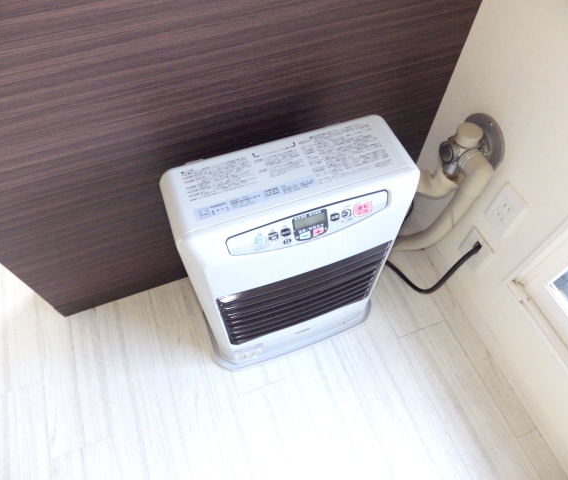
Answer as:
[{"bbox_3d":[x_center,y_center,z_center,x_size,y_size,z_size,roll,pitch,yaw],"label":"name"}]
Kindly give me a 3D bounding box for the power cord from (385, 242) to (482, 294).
[{"bbox_3d":[0.385,0.038,1.150,0.158,0.252,0.177,-18,60,-10],"label":"power cord"}]

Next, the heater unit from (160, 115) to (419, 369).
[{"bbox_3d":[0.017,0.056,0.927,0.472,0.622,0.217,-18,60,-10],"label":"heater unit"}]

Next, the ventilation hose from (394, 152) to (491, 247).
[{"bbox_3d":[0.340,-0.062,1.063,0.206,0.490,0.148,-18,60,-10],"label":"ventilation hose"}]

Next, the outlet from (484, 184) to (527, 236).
[{"bbox_3d":[0.489,-0.063,0.904,0.010,0.119,0.070,-18,60,-10],"label":"outlet"}]

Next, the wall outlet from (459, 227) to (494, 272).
[{"bbox_3d":[0.491,0.030,1.044,0.012,0.104,0.083,-18,60,-10],"label":"wall outlet"}]

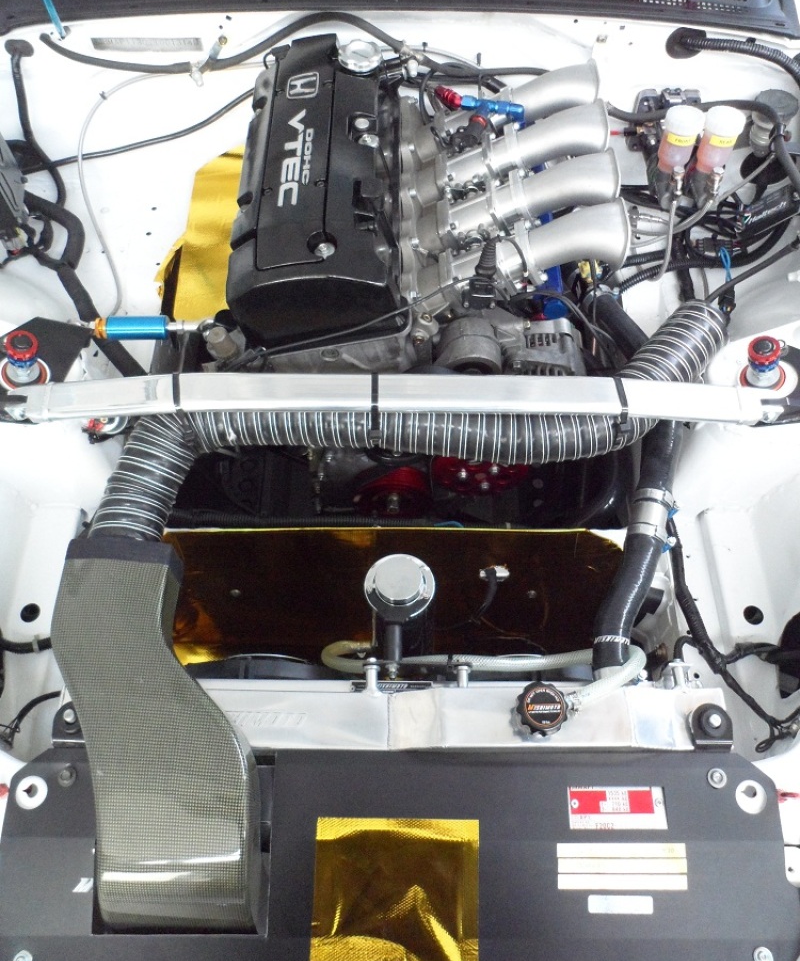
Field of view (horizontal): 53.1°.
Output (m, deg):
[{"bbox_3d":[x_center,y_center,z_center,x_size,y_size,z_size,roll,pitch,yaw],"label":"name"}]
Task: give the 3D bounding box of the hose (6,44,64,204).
[{"bbox_3d":[-0.503,-0.492,1.110,0.068,0.150,0.150,0,57,0],"label":"hose"}]

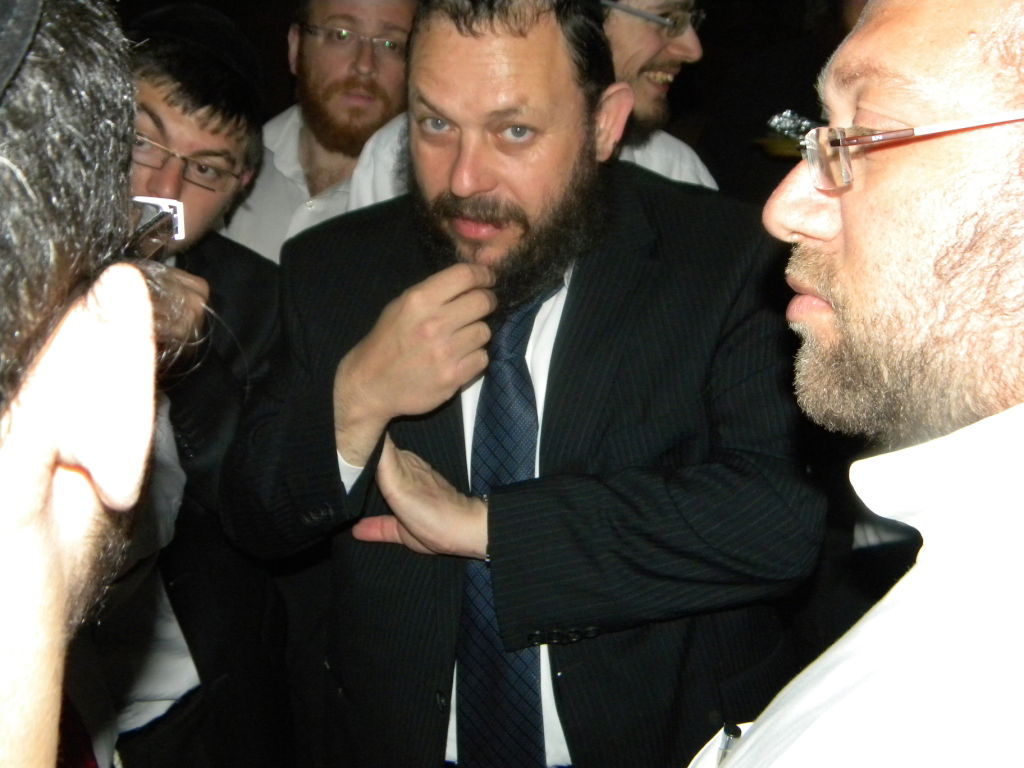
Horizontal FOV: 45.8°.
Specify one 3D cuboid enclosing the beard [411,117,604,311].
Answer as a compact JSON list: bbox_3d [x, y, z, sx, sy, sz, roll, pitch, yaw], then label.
[{"bbox_3d":[-0.010,-0.141,0.979,0.160,0.145,0.120,12,24,13],"label":"beard"}]

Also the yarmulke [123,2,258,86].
[{"bbox_3d":[-0.298,-0.329,1.140,0.155,0.062,0.160,21,1,-30],"label":"yarmulke"}]

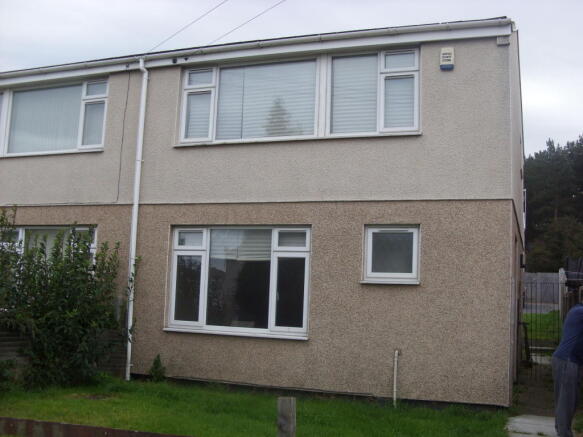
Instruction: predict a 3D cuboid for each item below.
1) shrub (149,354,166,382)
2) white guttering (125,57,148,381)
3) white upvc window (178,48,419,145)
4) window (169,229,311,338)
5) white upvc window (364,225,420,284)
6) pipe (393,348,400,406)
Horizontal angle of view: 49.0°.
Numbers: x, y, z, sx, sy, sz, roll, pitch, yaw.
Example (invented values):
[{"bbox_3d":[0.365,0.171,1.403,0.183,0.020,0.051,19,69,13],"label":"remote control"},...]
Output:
[{"bbox_3d":[-2.000,2.255,9.588,0.220,0.390,0.210,2,-6,0],"label":"shrub"},{"bbox_3d":[-2.489,-0.050,10.091,0.090,5.107,0.200,0,-7,20],"label":"white guttering"},{"bbox_3d":[0.011,-1.762,9.574,3.798,1.279,0.150,0,-7,20],"label":"white upvc window"},{"bbox_3d":[-0.806,0.922,9.539,2.262,1.623,0.150,0,-7,20],"label":"window"},{"bbox_3d":[1.379,0.501,8.801,0.770,0.818,0.150,0,-7,20],"label":"white upvc window"},{"bbox_3d":[1.401,2.141,8.579,0.055,0.752,0.085,0,-6,19],"label":"pipe"}]

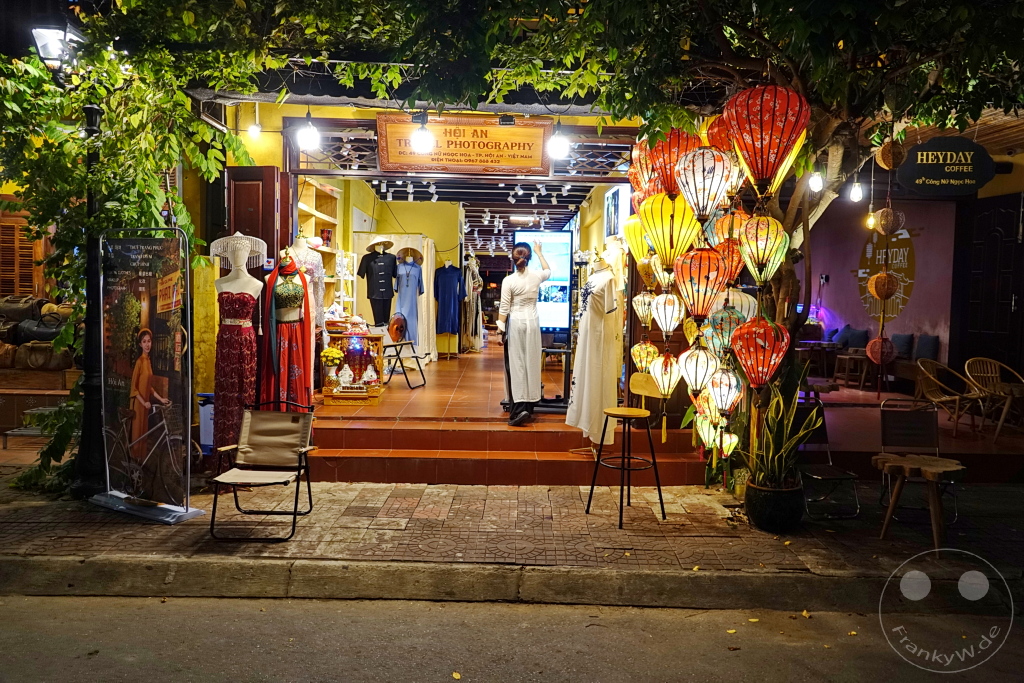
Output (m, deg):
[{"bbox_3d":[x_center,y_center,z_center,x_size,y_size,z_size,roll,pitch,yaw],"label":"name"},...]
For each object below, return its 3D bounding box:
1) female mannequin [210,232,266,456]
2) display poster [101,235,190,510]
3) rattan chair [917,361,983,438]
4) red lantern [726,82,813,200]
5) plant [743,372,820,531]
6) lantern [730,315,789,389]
[{"bbox_3d":[-2.098,0.152,5.200,0.435,1.990,0.420,1,4,-3],"label":"female mannequin"},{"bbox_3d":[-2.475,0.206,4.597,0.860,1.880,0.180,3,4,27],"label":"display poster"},{"bbox_3d":[4.292,0.547,6.706,0.610,0.730,0.630,-2,5,-39],"label":"rattan chair"},{"bbox_3d":[1.659,-1.317,4.450,0.560,0.690,0.560,1,4,-1],"label":"red lantern"},{"bbox_3d":[1.852,0.719,4.727,0.520,1.070,0.480,1,4,-1],"label":"plant"},{"bbox_3d":[1.718,0.076,4.720,0.415,0.500,0.415,1,4,0],"label":"lantern"}]

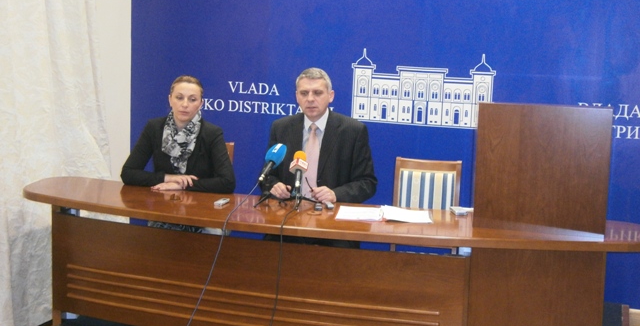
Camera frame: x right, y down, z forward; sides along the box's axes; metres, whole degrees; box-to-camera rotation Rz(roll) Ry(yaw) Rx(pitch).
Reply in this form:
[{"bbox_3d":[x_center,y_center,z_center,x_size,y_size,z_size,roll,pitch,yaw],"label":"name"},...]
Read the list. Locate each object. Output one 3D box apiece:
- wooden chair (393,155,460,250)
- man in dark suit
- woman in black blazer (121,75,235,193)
[{"bbox_3d":[0.500,0.470,4.420,0.420,0.930,0.500,4,8,12],"label":"wooden chair"},{"bbox_3d":[-0.045,0.228,4.350,0.580,1.360,0.750,3,8,10],"label":"man in dark suit"},{"bbox_3d":[-0.770,0.215,4.570,0.570,1.290,0.720,3,8,8],"label":"woman in black blazer"}]

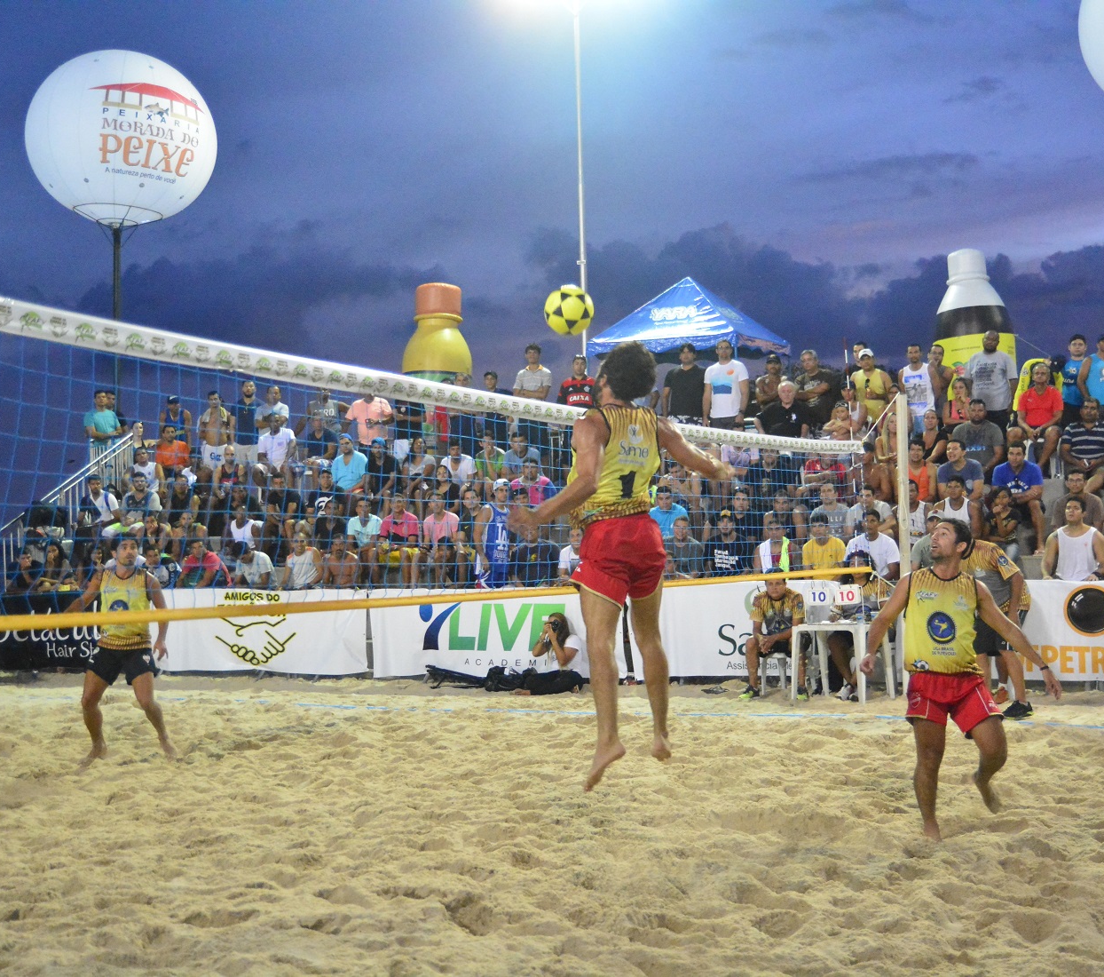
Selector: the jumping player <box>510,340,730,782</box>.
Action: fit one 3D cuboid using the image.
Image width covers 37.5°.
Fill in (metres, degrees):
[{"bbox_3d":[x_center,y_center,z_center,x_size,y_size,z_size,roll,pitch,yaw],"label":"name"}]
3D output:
[{"bbox_3d":[0.299,0.339,7.150,0.920,1.960,0.650,0,-2,-25],"label":"jumping player"}]

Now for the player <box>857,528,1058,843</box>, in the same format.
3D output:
[{"bbox_3d":[2.019,0.948,8.100,0.980,1.590,0.620,-2,-2,25],"label":"player"}]

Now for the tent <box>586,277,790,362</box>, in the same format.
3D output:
[{"bbox_3d":[2.633,-2.324,30.850,2.950,3.300,2.950,-2,-2,26],"label":"tent"}]

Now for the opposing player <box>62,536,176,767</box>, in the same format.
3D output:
[{"bbox_3d":[-3.034,1.142,11.400,0.800,1.600,0.580,-1,-2,-3],"label":"opposing player"}]

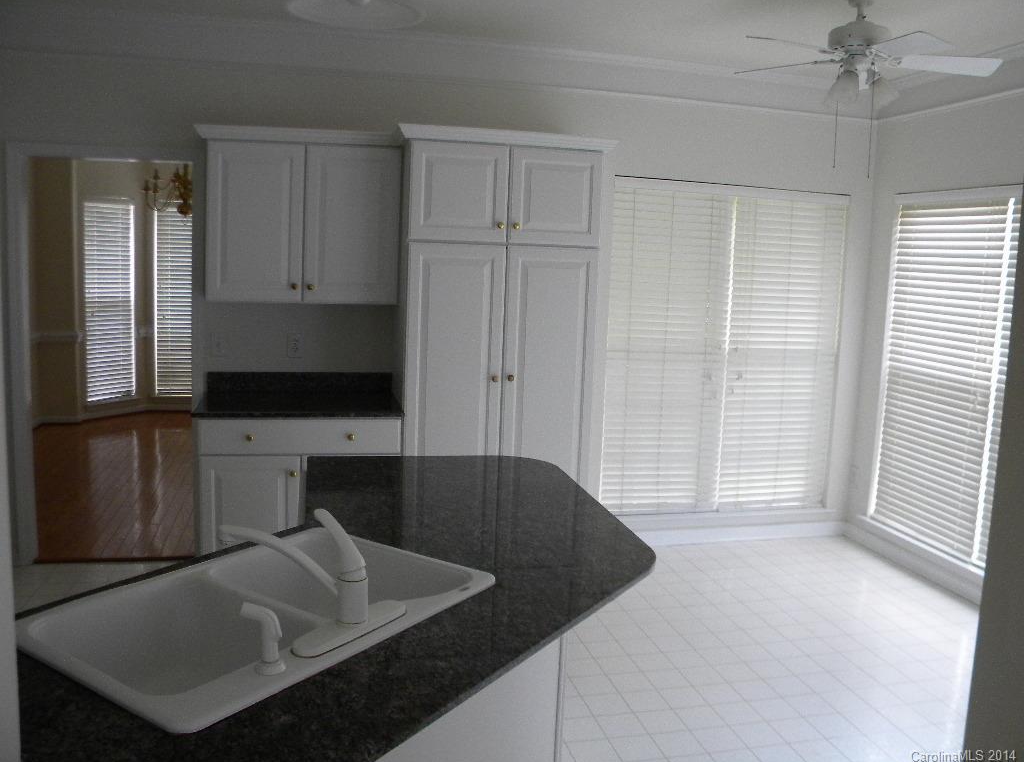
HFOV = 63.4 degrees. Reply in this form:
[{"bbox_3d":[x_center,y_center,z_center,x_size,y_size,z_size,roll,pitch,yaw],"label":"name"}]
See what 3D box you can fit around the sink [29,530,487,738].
[{"bbox_3d":[-0.437,0.494,1.492,0.545,0.210,0.760,6,7,31],"label":"sink"}]

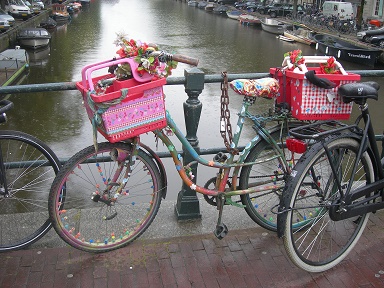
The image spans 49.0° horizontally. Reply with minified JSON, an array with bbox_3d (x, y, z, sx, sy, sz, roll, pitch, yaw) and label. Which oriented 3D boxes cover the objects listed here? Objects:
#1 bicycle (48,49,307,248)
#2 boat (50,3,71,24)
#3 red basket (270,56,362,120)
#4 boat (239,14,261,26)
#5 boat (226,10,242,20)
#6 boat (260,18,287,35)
[{"bbox_3d":[0.079,0.058,2.424,1.790,1.140,0.580,-3,18,-12],"label":"bicycle"},{"bbox_3d":[-14.200,-14.400,46.000,2.000,2.000,5.600,-2,23,-10],"label":"boat"},{"bbox_3d":[0.723,-0.340,2.496,0.320,0.320,0.430,-3,16,-12],"label":"red basket"},{"bbox_3d":[6.500,-13.800,47.000,1.800,1.200,4.700,-2,23,-10],"label":"boat"},{"bbox_3d":[5.600,-16.100,53.000,1.900,1.200,5.000,-2,23,-10],"label":"boat"},{"bbox_3d":[8.200,-11.500,41.500,2.000,1.300,5.300,-2,23,-10],"label":"boat"}]

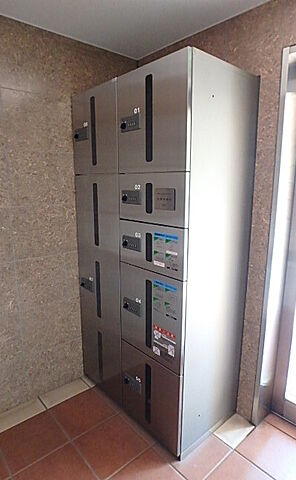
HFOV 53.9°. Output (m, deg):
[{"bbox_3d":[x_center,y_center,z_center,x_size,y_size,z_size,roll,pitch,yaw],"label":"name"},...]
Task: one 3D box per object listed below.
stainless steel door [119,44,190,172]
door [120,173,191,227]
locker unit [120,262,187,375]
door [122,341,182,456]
[{"bbox_3d":[0.028,-0.533,1.303,0.045,0.455,0.454,-10,15,-42],"label":"stainless steel door"},{"bbox_3d":[0.027,-0.196,1.370,0.045,0.232,0.454,-10,15,-42],"label":"door"},{"bbox_3d":[0.172,0.344,1.609,0.460,0.460,0.436,-10,15,-41],"label":"locker unit"},{"bbox_3d":[0.024,0.819,1.570,0.045,0.449,0.454,-10,15,-42],"label":"door"}]

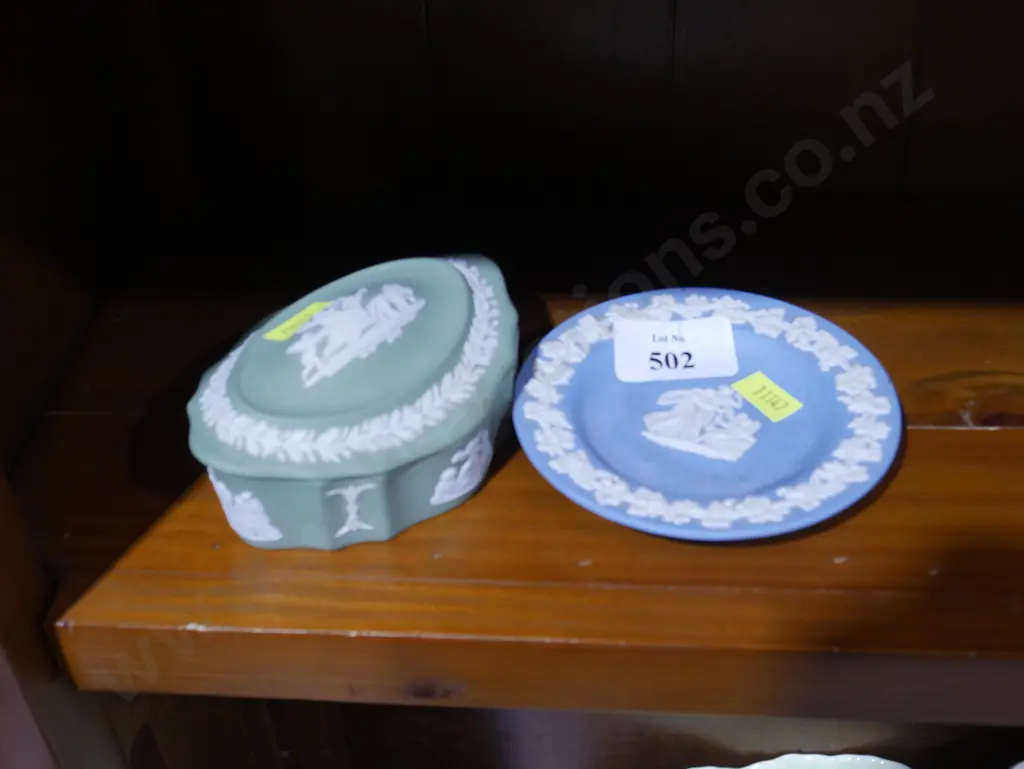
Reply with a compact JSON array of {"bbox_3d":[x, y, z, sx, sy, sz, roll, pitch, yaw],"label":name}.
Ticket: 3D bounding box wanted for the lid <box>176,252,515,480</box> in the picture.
[{"bbox_3d":[-0.043,-0.013,0.384,0.087,0.017,0.114,22,46,27],"label":"lid"}]

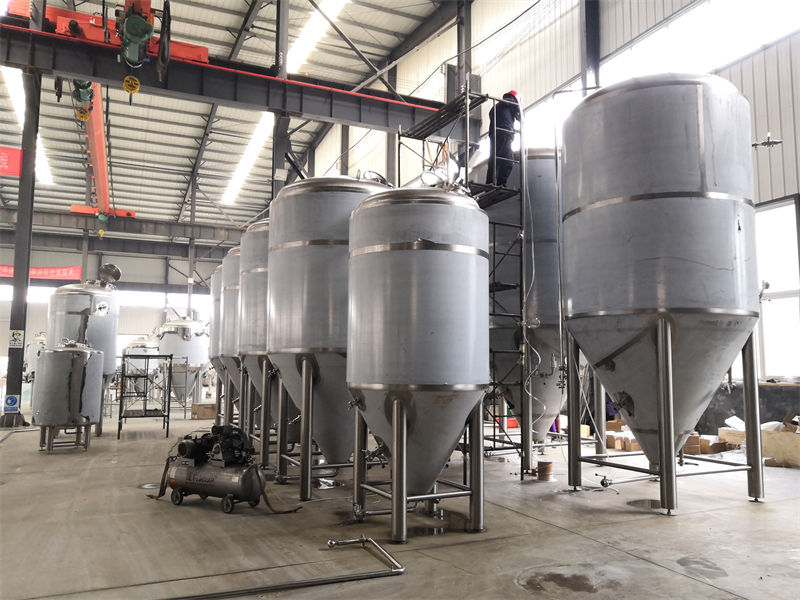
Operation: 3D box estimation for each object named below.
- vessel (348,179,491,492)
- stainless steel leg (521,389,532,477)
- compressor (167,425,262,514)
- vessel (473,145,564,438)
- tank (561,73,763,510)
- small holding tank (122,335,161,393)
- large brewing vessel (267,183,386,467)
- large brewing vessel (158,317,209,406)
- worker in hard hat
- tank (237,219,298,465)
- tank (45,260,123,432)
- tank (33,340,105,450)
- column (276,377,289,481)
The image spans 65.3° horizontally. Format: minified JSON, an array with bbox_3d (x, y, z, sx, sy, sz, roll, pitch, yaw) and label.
[{"bbox_3d":[0.193,0.546,6.673,1.511,3.586,1.511,0,-6,0],"label":"vessel"},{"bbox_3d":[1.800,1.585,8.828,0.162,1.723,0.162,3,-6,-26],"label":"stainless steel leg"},{"bbox_3d":[-2.151,1.928,7.295,1.278,0.921,0.432,-3,-7,30],"label":"compressor"},{"bbox_3d":[2.116,0.108,9.891,2.166,4.873,2.166,3,-6,-26],"label":"vessel"},{"bbox_3d":[3.122,-0.143,7.641,2.166,4.951,2.166,3,-6,-26],"label":"tank"},{"bbox_3d":[-8.327,2.339,20.074,1.094,2.255,1.094,3,-6,-26],"label":"small holding tank"},{"bbox_3d":[-0.816,0.392,8.610,1.992,4.266,1.992,0,-6,0],"label":"large brewing vessel"},{"bbox_3d":[-7.117,2.149,20.534,1.560,3.071,1.560,2,-6,-19],"label":"large brewing vessel"},{"bbox_3d":[1.548,-2.420,9.567,0.460,1.660,0.500,6,-8,-43],"label":"worker in hard hat"},{"bbox_3d":[-1.697,0.570,9.824,1.673,3.888,1.673,3,-6,-26],"label":"tank"},{"bbox_3d":[-6.603,1.069,13.026,1.309,3.445,1.309,3,-6,-26],"label":"tank"},{"bbox_3d":[-5.740,1.635,10.796,1.014,1.900,1.014,3,-6,-26],"label":"tank"},{"bbox_3d":[-1.619,1.777,8.768,0.129,1.527,0.129,4,-7,-28],"label":"column"}]

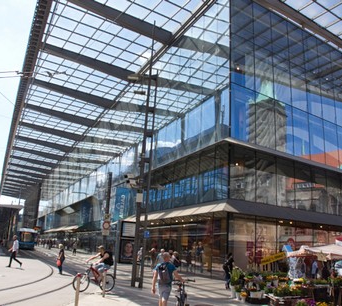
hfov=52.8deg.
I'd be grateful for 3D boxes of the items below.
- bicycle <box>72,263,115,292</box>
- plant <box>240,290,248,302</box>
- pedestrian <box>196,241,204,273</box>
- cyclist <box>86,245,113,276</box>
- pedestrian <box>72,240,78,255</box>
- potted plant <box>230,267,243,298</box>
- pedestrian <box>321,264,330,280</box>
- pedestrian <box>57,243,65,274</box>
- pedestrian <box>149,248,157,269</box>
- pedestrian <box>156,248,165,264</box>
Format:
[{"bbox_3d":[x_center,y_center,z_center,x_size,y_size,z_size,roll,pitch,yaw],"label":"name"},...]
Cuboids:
[{"bbox_3d":[-3.090,5.008,13.798,1.740,1.050,0.580,9,-16,-19],"label":"bicycle"},{"bbox_3d":[2.609,5.142,12.317,0.260,0.410,0.260,3,-15,0],"label":"plant"},{"bbox_3d":[1.783,6.508,21.569,0.380,1.800,0.500,11,-17,-28],"label":"pedestrian"},{"bbox_3d":[-2.743,4.377,13.434,1.000,1.500,0.560,11,-17,-25],"label":"cyclist"},{"bbox_3d":[-12.053,12.044,43.230,0.500,1.720,0.400,11,-17,-24],"label":"pedestrian"},{"bbox_3d":[2.624,5.153,13.793,0.500,1.200,0.500,3,-16,0],"label":"potted plant"},{"bbox_3d":[7.770,6.314,17.288,0.500,1.570,0.400,3,-16,0],"label":"pedestrian"},{"bbox_3d":[-6.188,6.025,19.549,0.400,1.660,0.450,0,-16,12],"label":"pedestrian"},{"bbox_3d":[-0.992,6.173,18.998,0.400,1.700,0.500,8,-16,-17],"label":"pedestrian"},{"bbox_3d":[-0.654,6.973,21.768,0.520,1.720,0.380,3,-16,0],"label":"pedestrian"}]

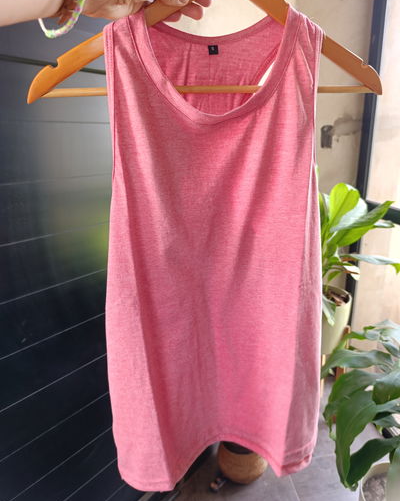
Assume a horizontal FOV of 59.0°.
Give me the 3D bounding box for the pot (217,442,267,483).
[{"bbox_3d":[0.170,0.812,1.420,0.200,0.155,0.200,-2,17,1],"label":"pot"}]

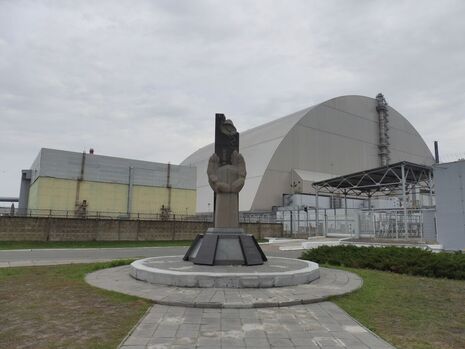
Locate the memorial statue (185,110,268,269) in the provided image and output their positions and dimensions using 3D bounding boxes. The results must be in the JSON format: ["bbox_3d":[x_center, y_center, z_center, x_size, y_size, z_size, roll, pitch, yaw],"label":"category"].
[{"bbox_3d":[-0.195,0.332,10.707,2.726,4.928,2.556,1,-9,-5],"label":"memorial statue"}]

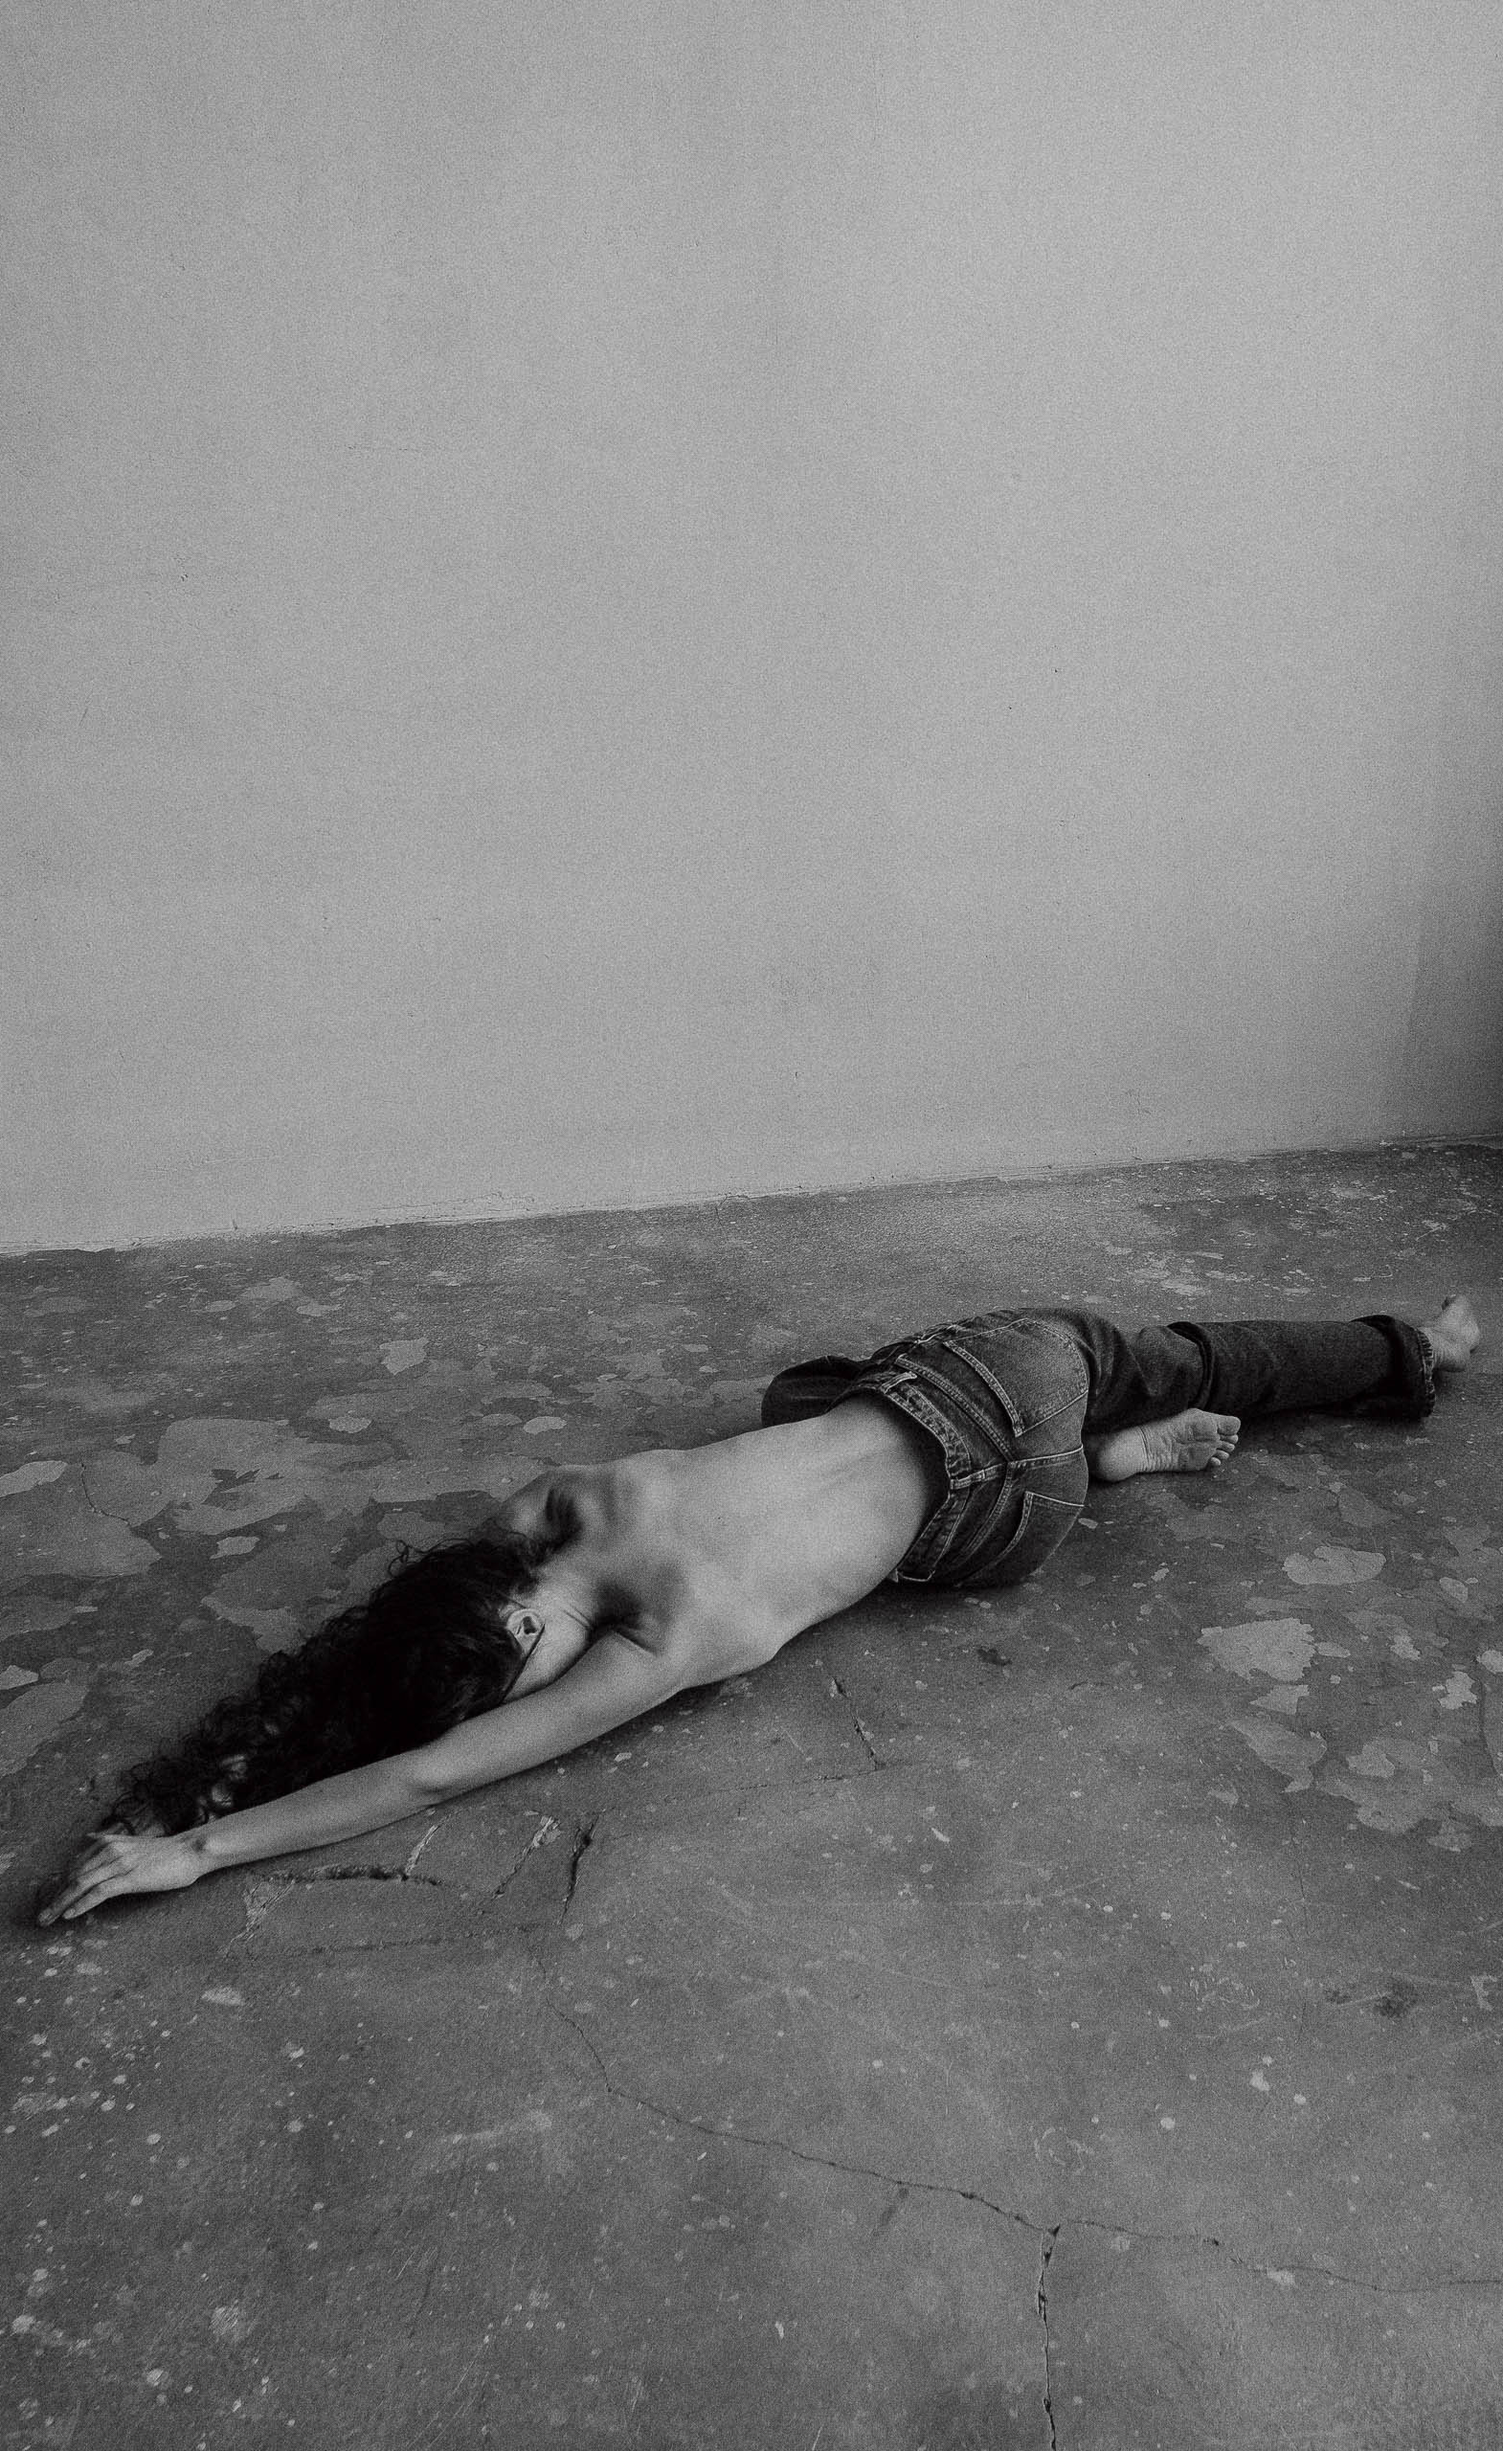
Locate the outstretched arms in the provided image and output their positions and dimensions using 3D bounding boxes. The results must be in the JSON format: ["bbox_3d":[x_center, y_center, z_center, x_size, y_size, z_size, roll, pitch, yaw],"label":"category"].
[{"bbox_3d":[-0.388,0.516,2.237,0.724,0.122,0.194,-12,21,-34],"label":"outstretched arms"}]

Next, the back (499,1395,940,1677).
[{"bbox_3d":[-0.061,0.340,2.603,0.469,0.235,0.367,-13,22,-36],"label":"back"}]

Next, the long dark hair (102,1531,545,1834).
[{"bbox_3d":[-0.444,0.469,2.262,0.490,0.194,0.245,-13,22,-36],"label":"long dark hair"}]

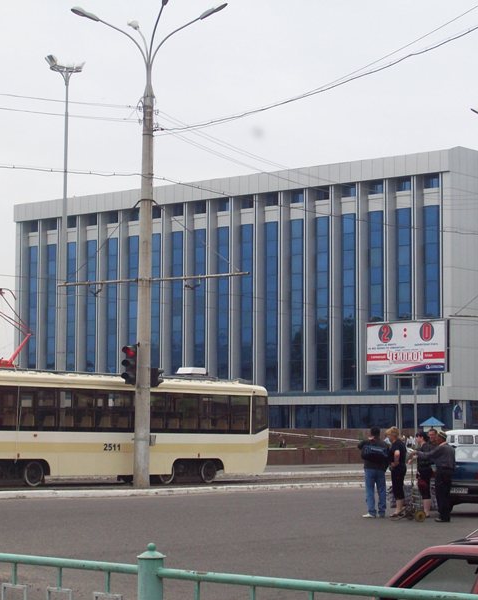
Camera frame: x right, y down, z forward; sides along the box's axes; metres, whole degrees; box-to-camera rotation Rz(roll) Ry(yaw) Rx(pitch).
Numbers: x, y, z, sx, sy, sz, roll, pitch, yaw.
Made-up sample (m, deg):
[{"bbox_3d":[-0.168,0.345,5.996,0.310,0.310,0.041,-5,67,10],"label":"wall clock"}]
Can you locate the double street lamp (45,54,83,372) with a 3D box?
[{"bbox_3d":[-9.334,-2.307,86.535,2.000,22.030,2.000,0,-5,0],"label":"double street lamp"}]

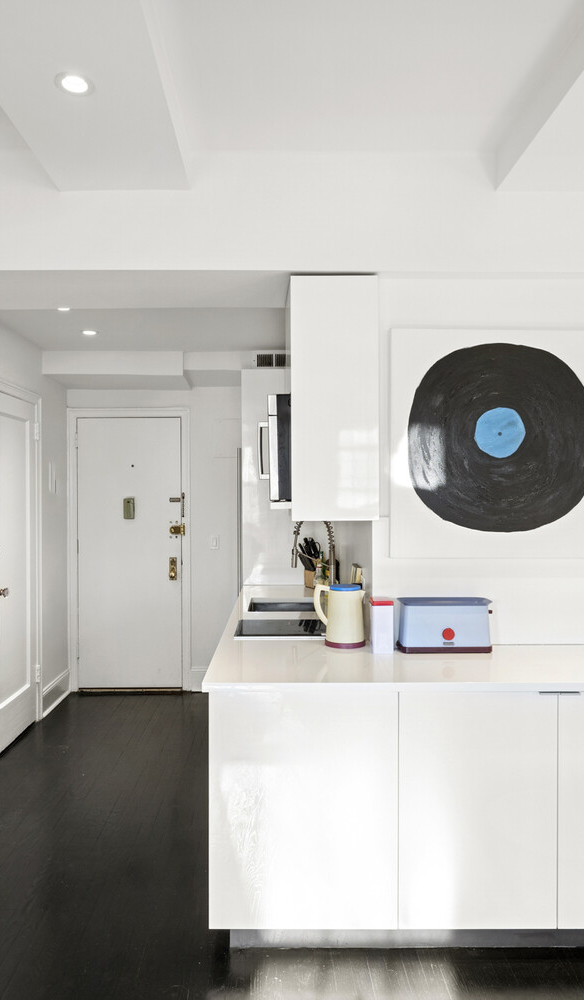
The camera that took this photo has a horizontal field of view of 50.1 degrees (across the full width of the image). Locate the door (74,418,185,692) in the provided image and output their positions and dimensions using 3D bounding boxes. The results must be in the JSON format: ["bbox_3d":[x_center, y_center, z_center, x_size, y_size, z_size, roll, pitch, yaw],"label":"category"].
[{"bbox_3d":[-1.265,0.416,4.880,0.825,2.110,0.050,0,0,-1],"label":"door"}]

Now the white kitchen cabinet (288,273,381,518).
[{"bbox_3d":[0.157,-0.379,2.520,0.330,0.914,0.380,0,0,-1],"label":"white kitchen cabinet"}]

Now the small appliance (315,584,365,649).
[{"bbox_3d":[0.195,0.463,2.502,0.207,0.232,0.160,0,0,-1],"label":"small appliance"}]

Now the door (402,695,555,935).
[{"bbox_3d":[0.605,1.009,2.030,0.515,0.767,0.020,0,0,0],"label":"door"}]

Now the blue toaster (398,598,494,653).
[{"bbox_3d":[0.592,0.485,2.418,0.362,0.188,0.150,0,0,-1],"label":"blue toaster"}]

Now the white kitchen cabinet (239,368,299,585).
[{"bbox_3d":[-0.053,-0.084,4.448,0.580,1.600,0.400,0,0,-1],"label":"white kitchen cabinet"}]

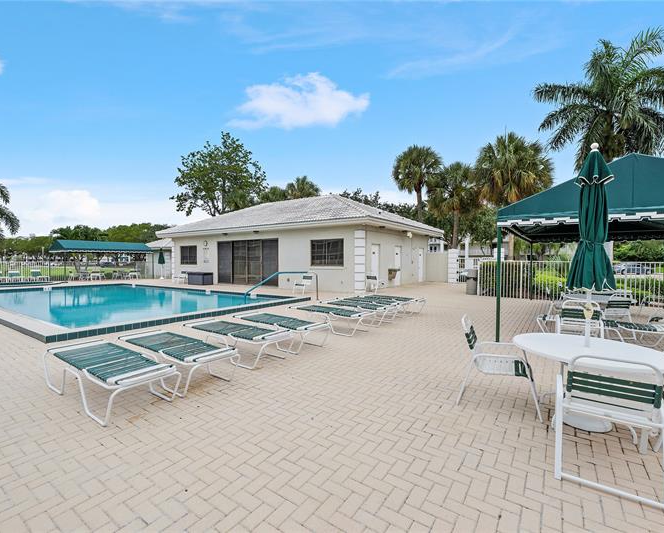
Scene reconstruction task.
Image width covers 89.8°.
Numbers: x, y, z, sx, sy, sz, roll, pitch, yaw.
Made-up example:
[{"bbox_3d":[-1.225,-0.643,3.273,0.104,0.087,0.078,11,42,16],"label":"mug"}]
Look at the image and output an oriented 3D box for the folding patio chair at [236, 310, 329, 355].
[{"bbox_3d":[-0.919,1.196,6.059,1.970,0.440,0.660,1,1,35],"label":"folding patio chair"}]

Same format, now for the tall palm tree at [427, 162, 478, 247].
[{"bbox_3d":[9.585,-3.615,26.432,4.000,9.300,4.000,0,1,0],"label":"tall palm tree"}]

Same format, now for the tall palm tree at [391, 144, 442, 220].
[{"bbox_3d":[6.100,-3.861,23.923,3.600,9.722,3.600,0,1,0],"label":"tall palm tree"}]

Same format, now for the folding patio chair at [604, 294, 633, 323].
[{"bbox_3d":[5.534,0.960,6.745,0.590,0.890,0.770,0,1,2],"label":"folding patio chair"}]

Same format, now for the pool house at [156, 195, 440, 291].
[{"bbox_3d":[-2.279,-1.723,22.183,16.419,5.381,10.143,1,1,34],"label":"pool house"}]

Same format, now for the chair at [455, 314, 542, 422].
[{"bbox_3d":[1.799,1.019,3.560,0.770,0.890,0.590,1,1,29],"label":"chair"}]

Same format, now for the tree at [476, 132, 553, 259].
[{"bbox_3d":[10.038,-3.098,18.438,3.900,8.452,3.900,0,1,0],"label":"tree"}]

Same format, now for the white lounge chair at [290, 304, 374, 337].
[{"bbox_3d":[-0.006,1.171,7.361,1.970,0.440,0.660,1,1,35],"label":"white lounge chair"}]

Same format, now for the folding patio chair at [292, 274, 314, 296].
[{"bbox_3d":[-1.241,0.813,14.415,0.590,0.890,0.770,1,1,35],"label":"folding patio chair"}]

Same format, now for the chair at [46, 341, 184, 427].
[{"bbox_3d":[-2.484,1.239,3.737,1.970,0.440,0.660,1,1,35],"label":"chair"}]

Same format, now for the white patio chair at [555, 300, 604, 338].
[{"bbox_3d":[4.144,0.981,5.604,0.590,0.890,0.770,1,1,35],"label":"white patio chair"}]

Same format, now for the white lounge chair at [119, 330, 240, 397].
[{"bbox_3d":[-2.024,1.184,4.264,2.000,0.400,0.630,1,2,38],"label":"white lounge chair"}]

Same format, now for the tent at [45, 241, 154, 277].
[{"bbox_3d":[-18.848,-0.517,27.663,3.358,2.950,6.428,1,1,34],"label":"tent"}]

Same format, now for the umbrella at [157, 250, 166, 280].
[{"bbox_3d":[-13.741,-0.218,26.896,0.500,2.470,0.500,0,1,0],"label":"umbrella"}]

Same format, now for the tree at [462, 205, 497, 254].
[{"bbox_3d":[12.061,-2.028,26.963,3.700,5.956,3.700,0,1,0],"label":"tree"}]

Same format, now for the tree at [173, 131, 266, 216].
[{"bbox_3d":[-10.731,-6.036,31.878,8.800,13.644,8.800,0,1,0],"label":"tree"}]

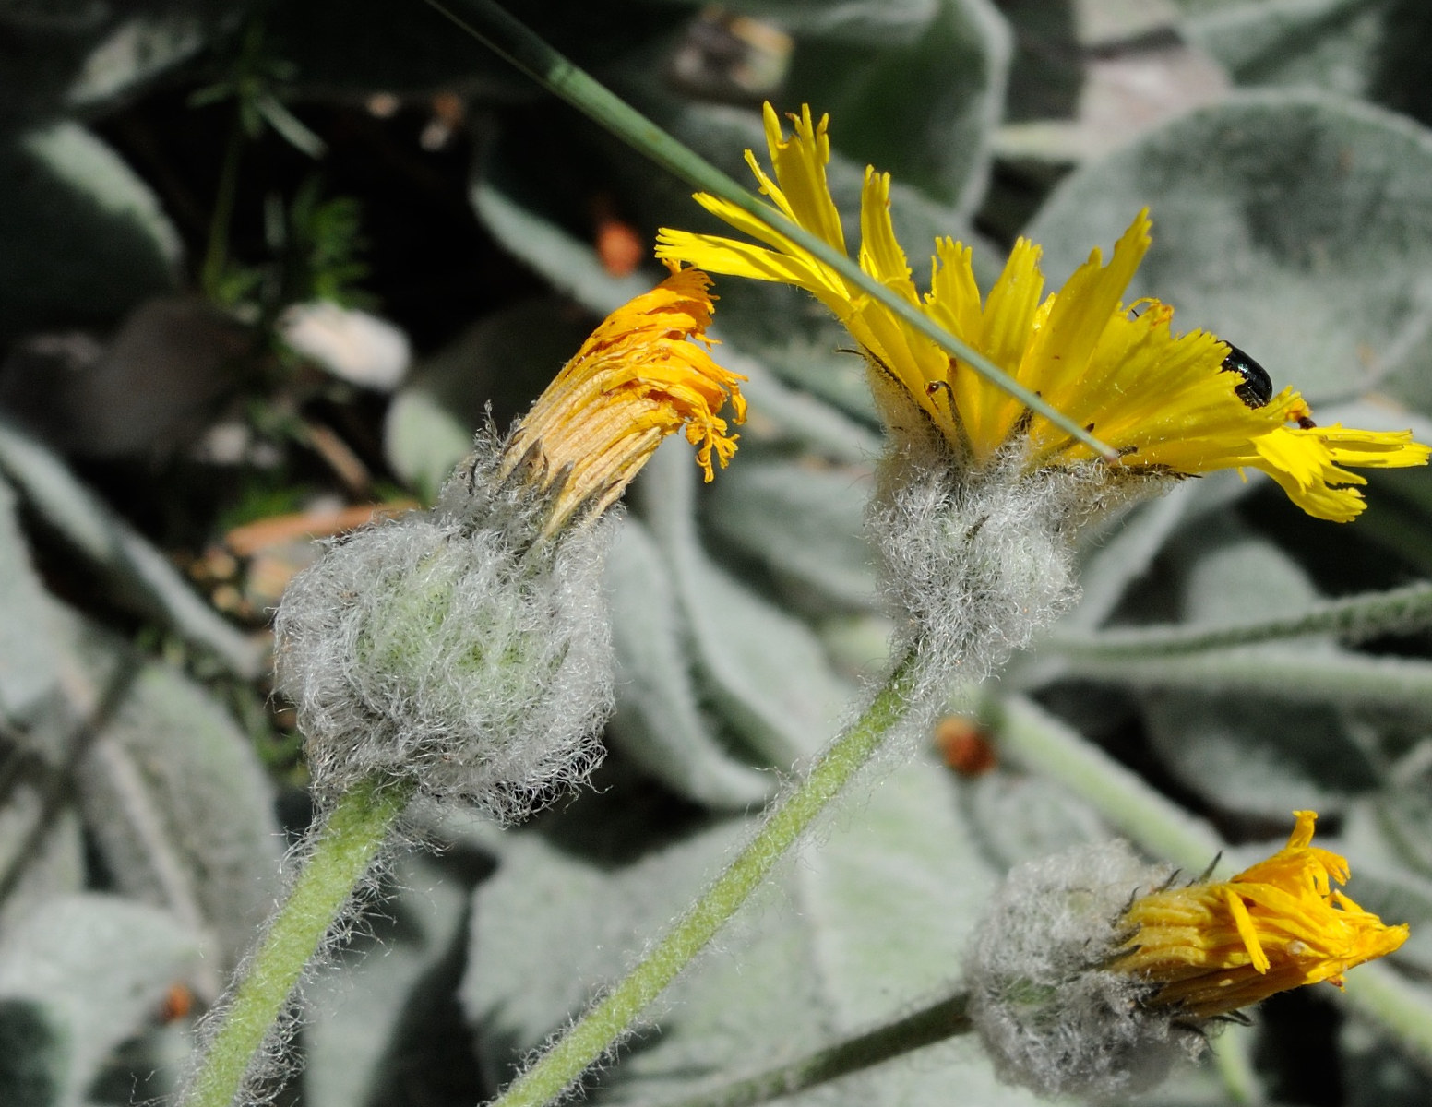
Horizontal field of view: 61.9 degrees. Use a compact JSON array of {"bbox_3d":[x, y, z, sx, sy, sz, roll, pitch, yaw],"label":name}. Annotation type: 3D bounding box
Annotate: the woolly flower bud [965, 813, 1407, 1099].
[{"bbox_3d":[0.032,0.027,0.080,0.030,0.019,0.019,-12,0,0],"label":"woolly flower bud"}]

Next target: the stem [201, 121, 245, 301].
[{"bbox_3d":[-0.050,-0.034,0.120,0.002,0.018,0.002,11,9,0],"label":"stem"}]

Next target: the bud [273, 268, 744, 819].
[{"bbox_3d":[-0.011,0.000,0.067,0.020,0.035,0.020,34,0,0],"label":"bud"}]

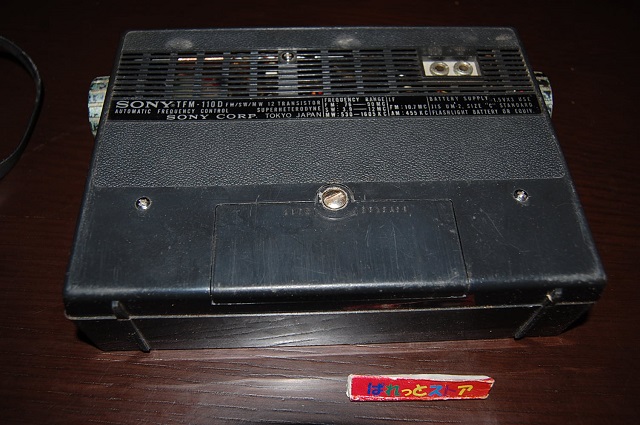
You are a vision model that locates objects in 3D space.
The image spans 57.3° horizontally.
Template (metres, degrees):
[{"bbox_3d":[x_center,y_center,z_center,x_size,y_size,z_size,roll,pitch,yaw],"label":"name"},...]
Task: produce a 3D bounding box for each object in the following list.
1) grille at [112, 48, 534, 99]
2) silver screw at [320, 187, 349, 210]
[{"bbox_3d":[0.003,-0.076,0.320,0.223,0.004,0.035,-1,57,-3],"label":"grille"},{"bbox_3d":[0.007,-0.006,0.274,0.012,0.004,0.012,-1,57,-3],"label":"silver screw"}]

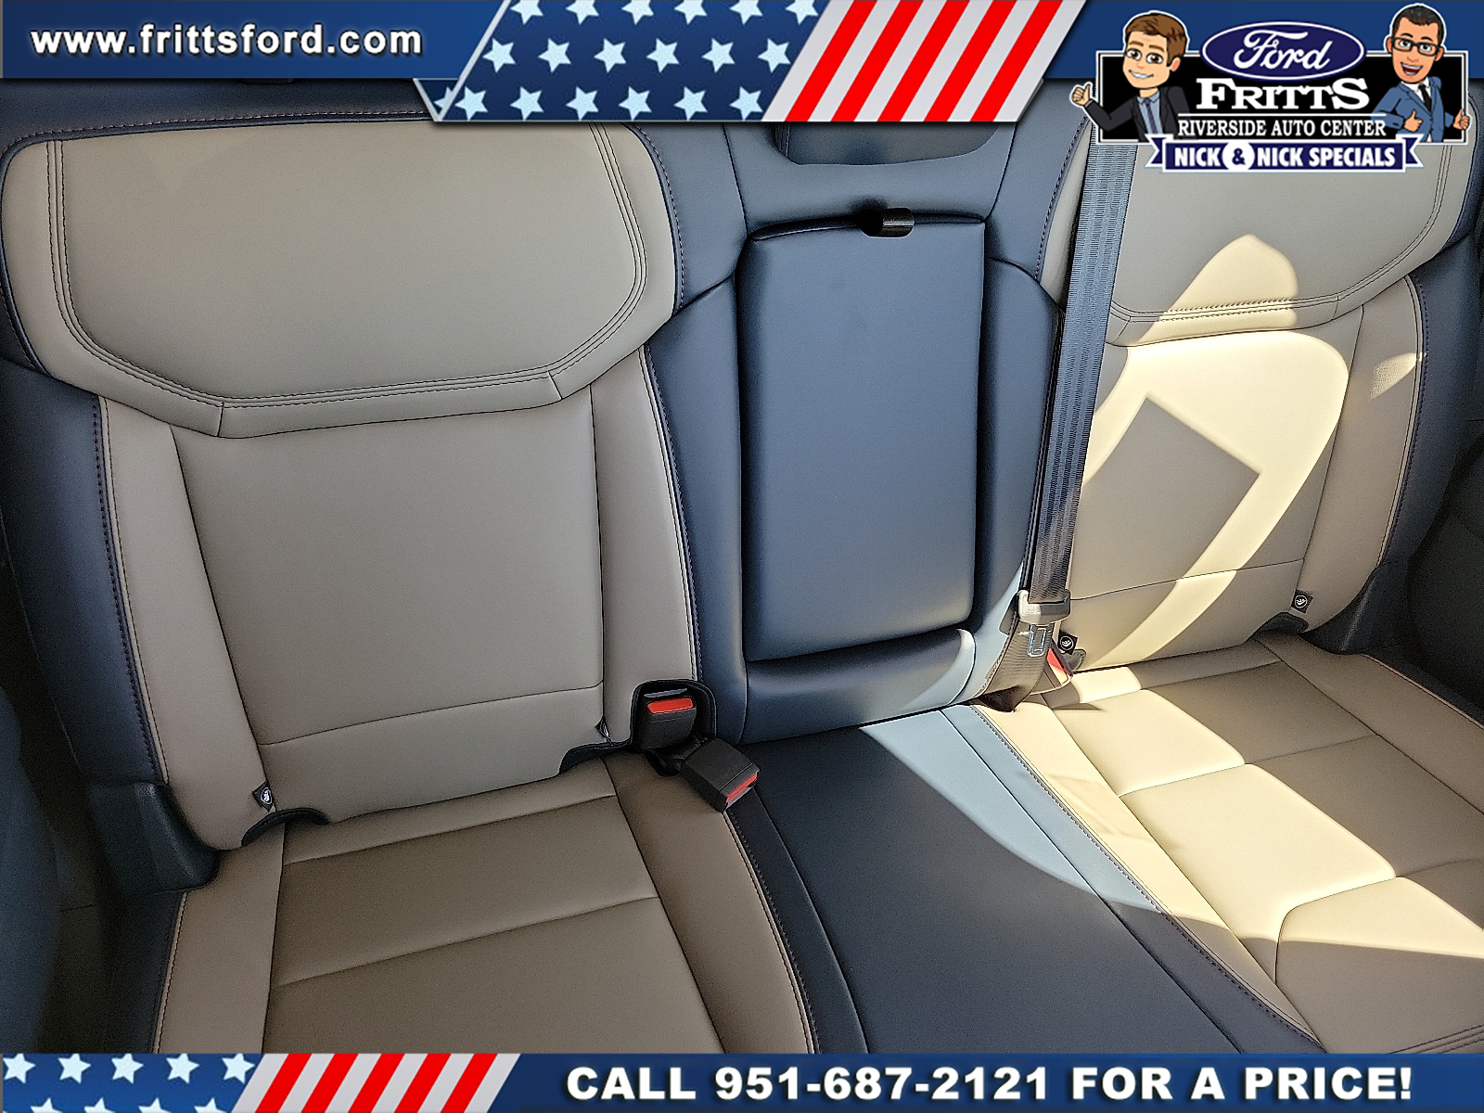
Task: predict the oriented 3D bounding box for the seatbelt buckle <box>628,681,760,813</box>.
[{"bbox_3d":[-0.044,0.166,0.968,0.092,0.070,0.115,-14,44,-22],"label":"seatbelt buckle"}]

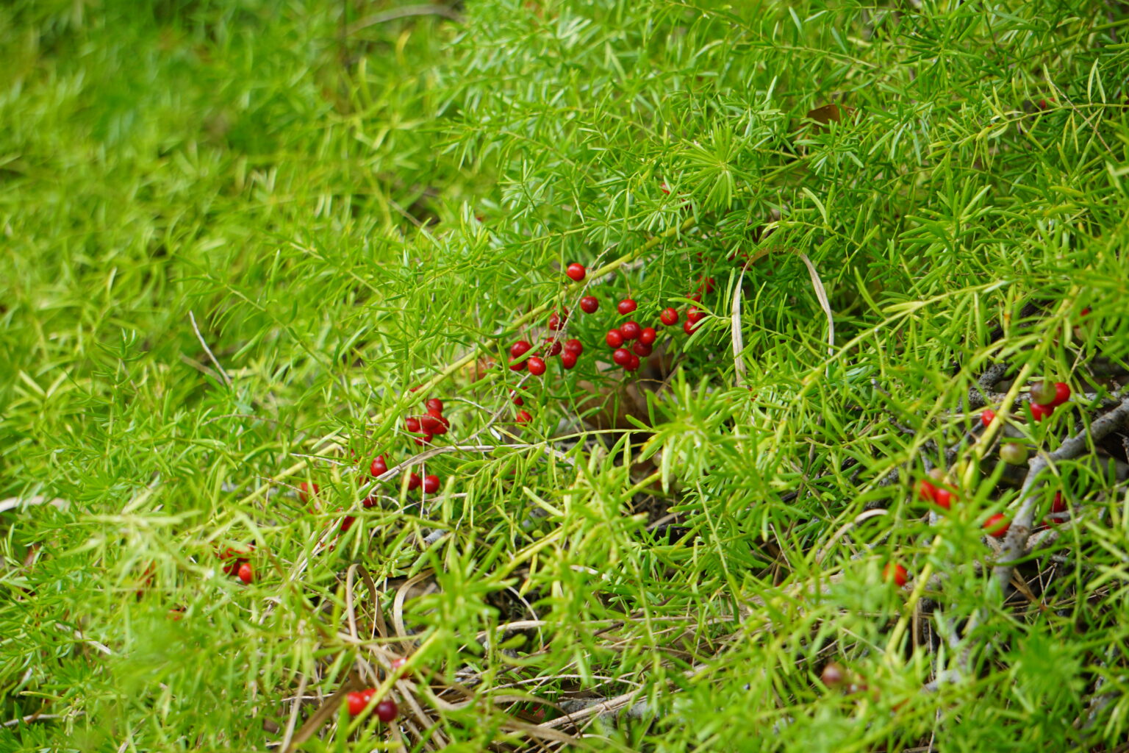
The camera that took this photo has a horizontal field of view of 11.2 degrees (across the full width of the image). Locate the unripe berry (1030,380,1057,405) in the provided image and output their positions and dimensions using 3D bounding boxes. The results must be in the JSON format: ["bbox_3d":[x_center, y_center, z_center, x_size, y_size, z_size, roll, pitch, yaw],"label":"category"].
[{"bbox_3d":[0.176,0.006,2.110,0.009,0.009,0.009,0,33,0],"label":"unripe berry"}]

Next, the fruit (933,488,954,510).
[{"bbox_3d":[0.137,0.045,2.080,0.007,0.007,0.007,0,33,0],"label":"fruit"}]

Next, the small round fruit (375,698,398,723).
[{"bbox_3d":[-0.063,0.118,2.030,0.007,0.007,0.007,0,33,0],"label":"small round fruit"}]

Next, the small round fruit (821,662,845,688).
[{"bbox_3d":[0.094,0.105,2.020,0.008,0.008,0.008,0,33,0],"label":"small round fruit"}]

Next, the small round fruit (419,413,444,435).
[{"bbox_3d":[-0.051,0.018,2.180,0.007,0.007,0.007,0,33,0],"label":"small round fruit"}]

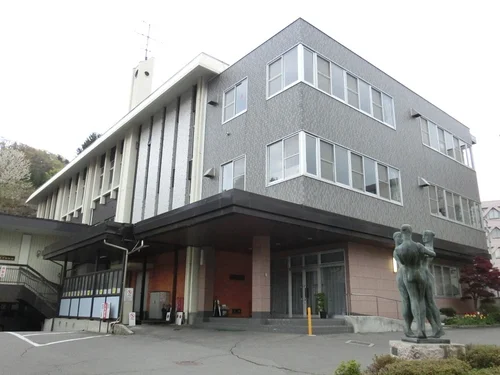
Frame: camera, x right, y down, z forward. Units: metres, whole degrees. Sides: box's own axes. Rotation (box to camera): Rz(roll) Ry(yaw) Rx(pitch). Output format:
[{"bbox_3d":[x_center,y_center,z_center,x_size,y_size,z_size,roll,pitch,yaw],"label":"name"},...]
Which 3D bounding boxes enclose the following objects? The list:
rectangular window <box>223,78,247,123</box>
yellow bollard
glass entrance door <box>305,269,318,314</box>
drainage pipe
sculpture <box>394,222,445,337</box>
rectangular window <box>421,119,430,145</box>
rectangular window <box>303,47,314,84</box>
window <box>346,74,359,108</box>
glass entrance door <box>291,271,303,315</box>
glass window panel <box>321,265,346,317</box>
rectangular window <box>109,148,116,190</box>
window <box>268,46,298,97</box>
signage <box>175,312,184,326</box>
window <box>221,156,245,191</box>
[{"bbox_3d":[-0.675,-3.942,19.076,0.120,1.720,1.800,14,-22,-37],"label":"rectangular window"},{"bbox_3d":[1.689,3.769,11.771,0.100,0.770,0.100,15,-22,-37],"label":"yellow bollard"},{"bbox_3d":[2.606,4.461,17.640,0.080,1.980,0.800,14,-22,-37],"label":"glass entrance door"},{"bbox_3d":[-4.930,3.733,16.185,1.287,3.267,0.420,15,-22,-37],"label":"drainage pipe"},{"bbox_3d":[2.534,1.421,6.300,0.600,1.680,0.520,1,-17,0],"label":"sculpture"},{"bbox_3d":[8.581,-2.663,20.423,0.805,1.419,0.090,15,-22,-37],"label":"rectangular window"},{"bbox_3d":[2.319,-4.670,16.244,0.740,1.660,0.100,14,-22,-37],"label":"rectangular window"},{"bbox_3d":[4.163,-3.898,16.968,0.845,1.452,0.090,15,-22,-37],"label":"window"},{"bbox_3d":[2.006,4.467,17.719,0.070,1.934,0.720,15,-22,-37],"label":"glass entrance door"},{"bbox_3d":[3.554,4.414,17.964,0.080,2.150,1.320,14,-21,-38],"label":"glass window panel"},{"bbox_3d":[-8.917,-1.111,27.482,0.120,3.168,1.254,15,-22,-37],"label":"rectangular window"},{"bbox_3d":[1.208,-4.290,15.852,0.100,1.584,1.650,15,-22,-37],"label":"window"},{"bbox_3d":[-2.728,5.121,16.300,0.290,0.520,0.250,-9,-20,30],"label":"signage"},{"bbox_3d":[-0.692,-0.335,16.976,0.100,1.551,1.683,15,-22,-37],"label":"window"}]

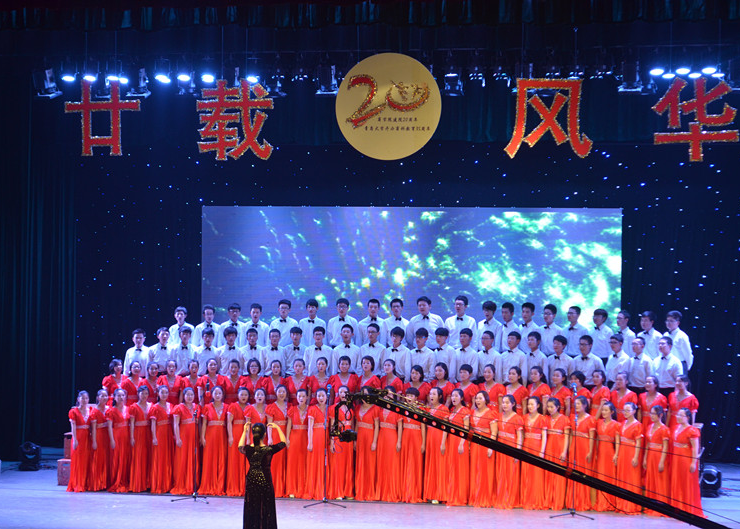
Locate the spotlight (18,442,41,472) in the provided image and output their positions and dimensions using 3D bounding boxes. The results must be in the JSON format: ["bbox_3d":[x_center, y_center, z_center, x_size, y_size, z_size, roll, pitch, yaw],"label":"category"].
[{"bbox_3d":[-5.808,3.275,31.000,0.360,0.460,0.310,1,0,6],"label":"spotlight"}]

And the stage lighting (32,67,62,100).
[{"bbox_3d":[-5.749,-3.244,32.400,0.440,0.460,0.380,-12,-19,-4],"label":"stage lighting"}]

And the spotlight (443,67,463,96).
[{"bbox_3d":[1.407,-3.121,31.000,0.350,0.450,0.330,0,-23,0],"label":"spotlight"}]

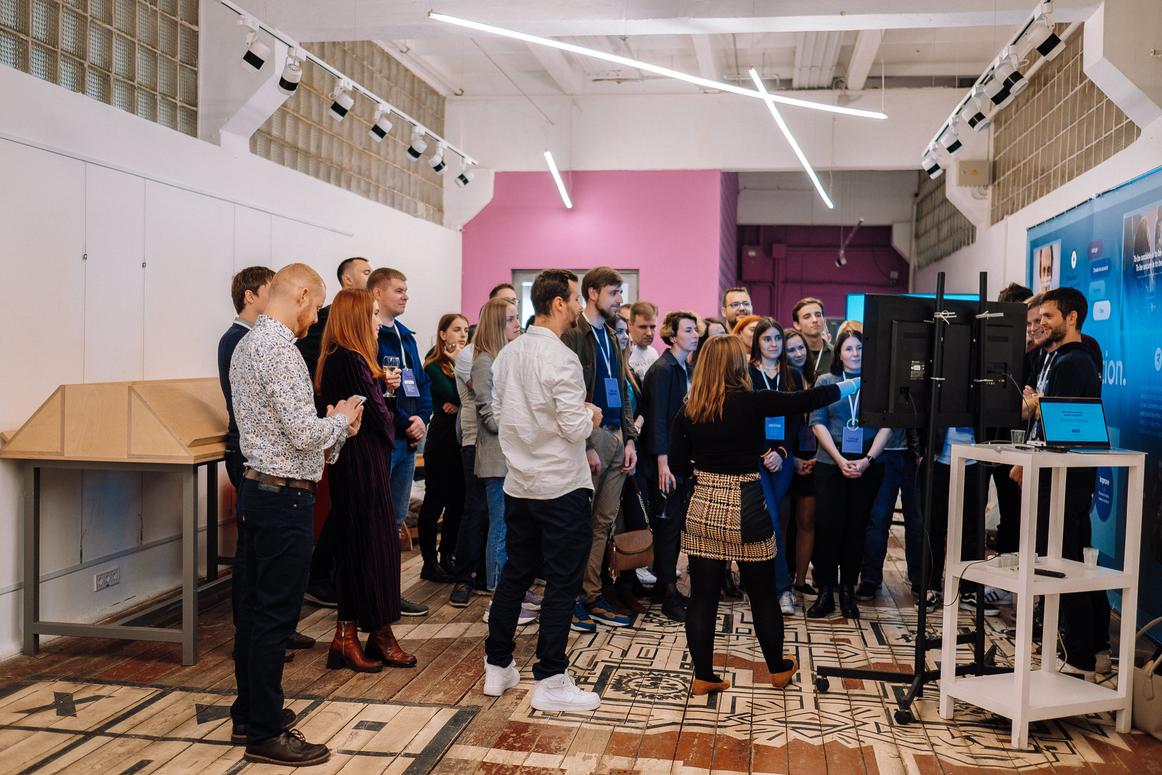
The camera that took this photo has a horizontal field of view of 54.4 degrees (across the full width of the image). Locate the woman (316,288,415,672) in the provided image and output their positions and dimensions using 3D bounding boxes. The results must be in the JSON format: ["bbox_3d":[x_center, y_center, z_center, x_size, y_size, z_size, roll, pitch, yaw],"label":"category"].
[{"bbox_3d":[-0.976,0.421,5.210,0.470,1.740,0.460,1,2,-15],"label":"woman"}]

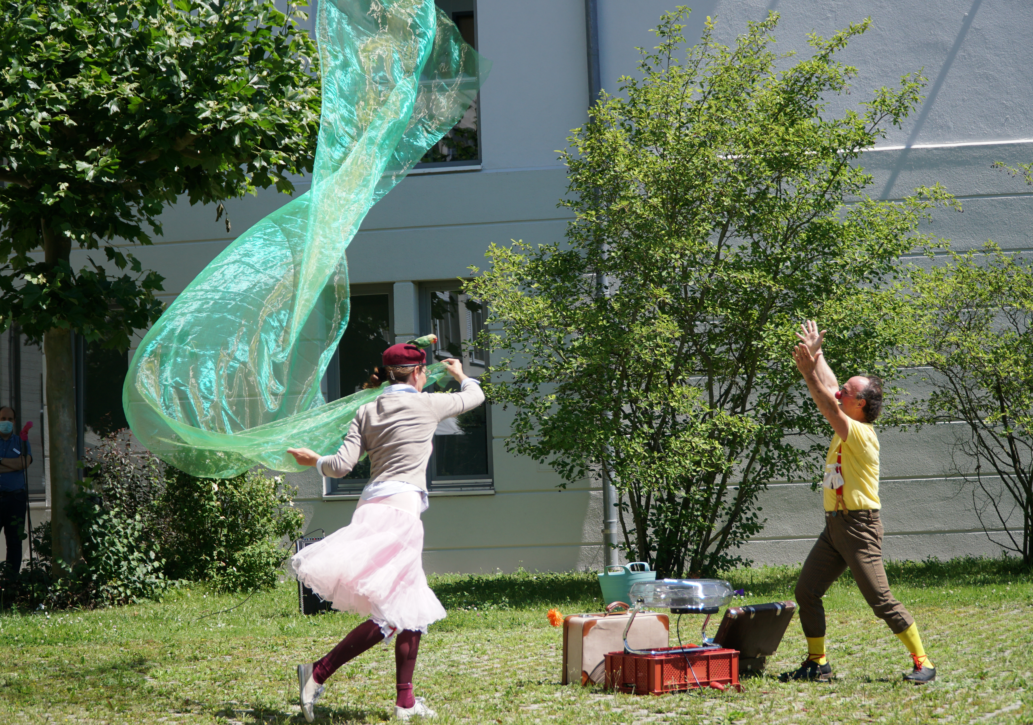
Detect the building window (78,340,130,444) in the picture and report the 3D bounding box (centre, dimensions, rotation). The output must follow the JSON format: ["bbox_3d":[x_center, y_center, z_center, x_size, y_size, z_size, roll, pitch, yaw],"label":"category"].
[{"bbox_3d":[-4.046,0.381,21.200,0.640,1.950,0.180,-2,-2,9],"label":"building window"}]

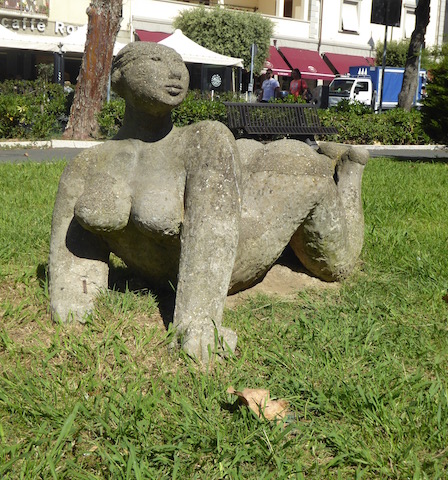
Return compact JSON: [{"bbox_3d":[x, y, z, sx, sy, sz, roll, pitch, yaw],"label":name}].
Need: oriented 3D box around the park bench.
[{"bbox_3d":[0.955,-1.836,12.900,1.800,0.820,0.650,-5,13,-34],"label":"park bench"}]

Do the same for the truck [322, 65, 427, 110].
[{"bbox_3d":[7.554,-7.401,39.500,5.600,2.750,2.050,-6,14,-36],"label":"truck"}]

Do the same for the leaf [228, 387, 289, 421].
[{"bbox_3d":[0.117,0.576,2.720,0.200,0.065,0.140,2,11,0],"label":"leaf"}]

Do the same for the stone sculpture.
[{"bbox_3d":[0.063,-0.300,4.047,0.870,1.290,1.750,9,13,31],"label":"stone sculpture"}]

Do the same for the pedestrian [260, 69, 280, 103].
[{"bbox_3d":[1.220,-3.656,20.500,0.500,1.720,0.360,3,11,5],"label":"pedestrian"}]

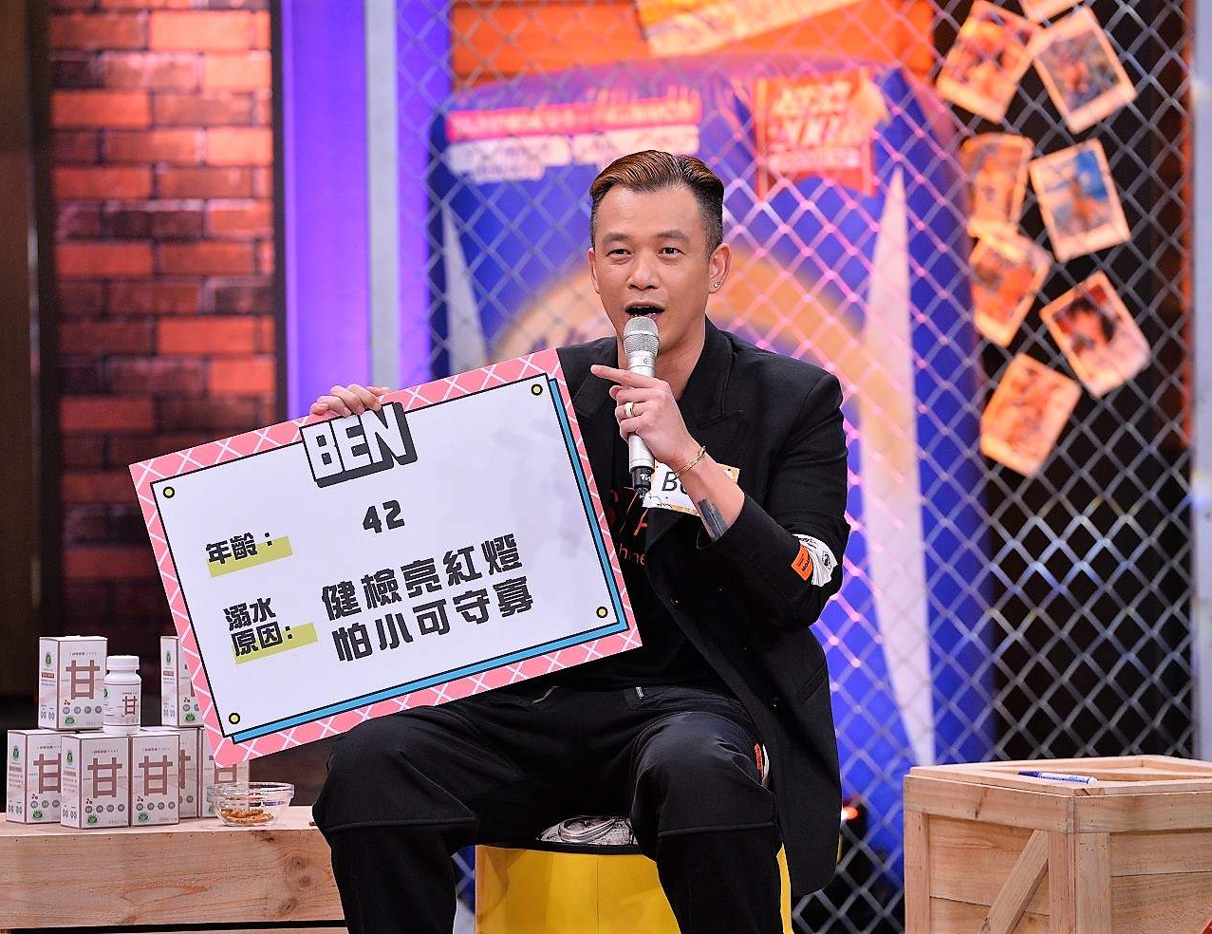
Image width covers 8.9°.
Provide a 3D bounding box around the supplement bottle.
[{"bbox_3d":[-0.636,0.301,10.278,0.049,0.102,0.049,0,2,0],"label":"supplement bottle"}]

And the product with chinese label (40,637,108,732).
[{"bbox_3d":[-0.709,0.288,10.373,0.068,0.117,0.068,-1,2,-25],"label":"product with chinese label"}]

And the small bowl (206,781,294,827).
[{"bbox_3d":[-0.466,0.443,10.226,0.114,0.051,0.114,0,2,0],"label":"small bowl"}]

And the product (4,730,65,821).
[{"bbox_3d":[-0.747,0.410,10.316,0.068,0.117,0.068,-1,2,-26],"label":"product"}]

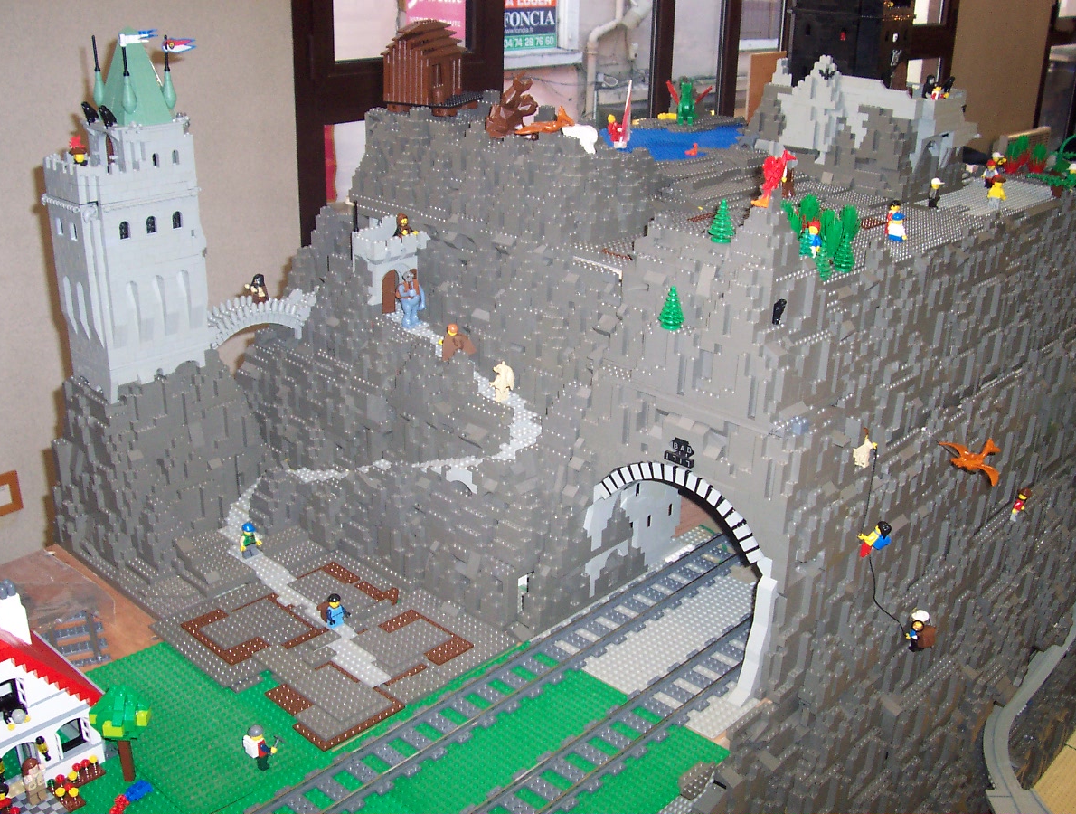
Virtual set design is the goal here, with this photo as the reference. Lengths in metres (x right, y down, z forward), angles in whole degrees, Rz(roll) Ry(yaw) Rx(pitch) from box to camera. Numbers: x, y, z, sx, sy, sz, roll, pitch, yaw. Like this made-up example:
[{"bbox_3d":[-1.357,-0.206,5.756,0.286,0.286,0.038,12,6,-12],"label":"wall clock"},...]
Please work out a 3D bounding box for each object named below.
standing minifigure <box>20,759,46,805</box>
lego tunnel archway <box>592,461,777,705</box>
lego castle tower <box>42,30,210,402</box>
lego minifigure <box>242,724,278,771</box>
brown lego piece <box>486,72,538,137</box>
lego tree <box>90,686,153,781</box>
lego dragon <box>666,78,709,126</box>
[{"bbox_3d":[-0.413,0.305,0.941,0.016,0.042,0.025,21,30,39],"label":"standing minifigure"},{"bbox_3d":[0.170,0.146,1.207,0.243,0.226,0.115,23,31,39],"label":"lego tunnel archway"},{"bbox_3d":[-0.443,-0.207,1.244,0.087,0.388,0.142,21,30,39],"label":"lego castle tower"},{"bbox_3d":[-0.248,0.305,1.047,0.027,0.045,0.027,23,31,39],"label":"lego minifigure"},{"bbox_3d":[-0.031,-0.360,1.385,0.060,0.070,0.050,2,24,0],"label":"brown lego piece"},{"bbox_3d":[-0.363,0.289,1.019,0.053,0.092,0.053,2,24,0],"label":"lego tree"},{"bbox_3d":[0.241,-0.494,1.872,0.075,0.073,0.075,7,23,14],"label":"lego dragon"}]

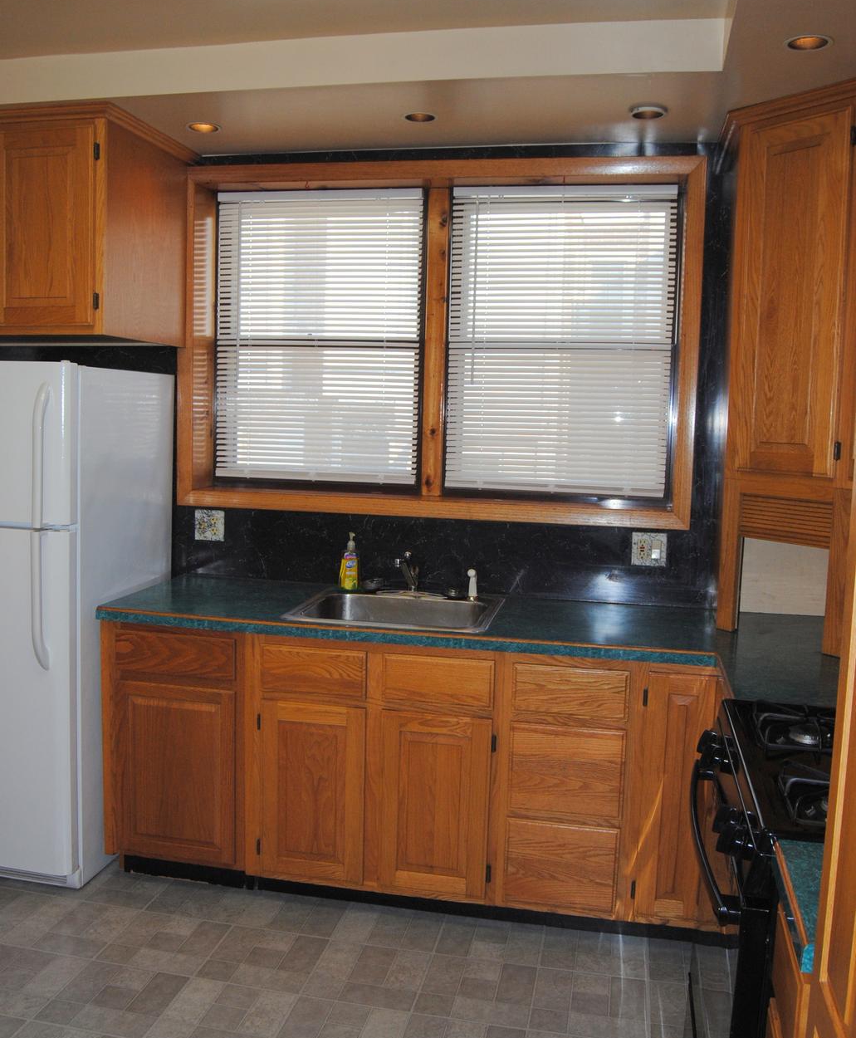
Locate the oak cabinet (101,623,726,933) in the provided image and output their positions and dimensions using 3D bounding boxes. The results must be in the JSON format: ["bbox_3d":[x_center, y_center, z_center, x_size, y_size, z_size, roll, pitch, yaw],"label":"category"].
[{"bbox_3d":[-0.042,0.755,3.204,1.954,0.820,0.620,3,6,12],"label":"oak cabinet"}]

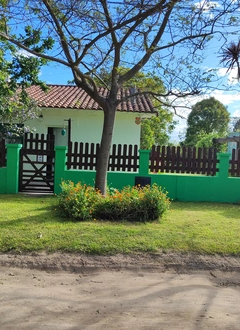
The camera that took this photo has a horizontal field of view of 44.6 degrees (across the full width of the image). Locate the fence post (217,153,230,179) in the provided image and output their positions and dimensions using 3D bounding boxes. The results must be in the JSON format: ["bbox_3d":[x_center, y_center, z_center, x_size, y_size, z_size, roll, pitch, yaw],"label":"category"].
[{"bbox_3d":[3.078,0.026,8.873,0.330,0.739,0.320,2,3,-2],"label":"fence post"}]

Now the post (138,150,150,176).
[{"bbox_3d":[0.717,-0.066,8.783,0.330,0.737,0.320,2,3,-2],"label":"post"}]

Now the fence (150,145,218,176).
[{"bbox_3d":[1.937,-0.118,8.744,2.094,0.836,0.070,2,3,-2],"label":"fence"}]

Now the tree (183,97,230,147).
[{"bbox_3d":[8.846,-3.318,30.174,4.600,7.126,4.600,2,3,-2],"label":"tree"}]

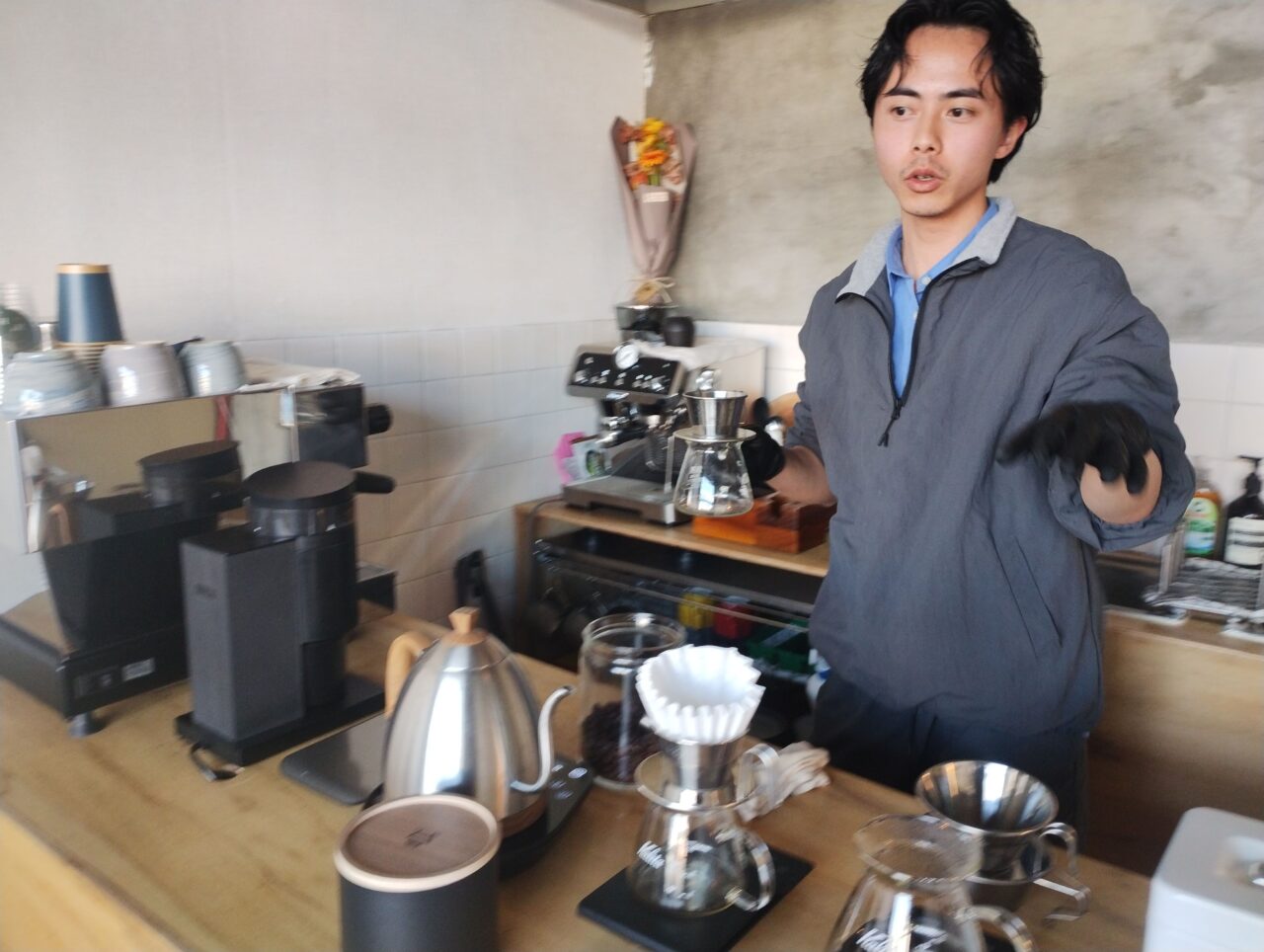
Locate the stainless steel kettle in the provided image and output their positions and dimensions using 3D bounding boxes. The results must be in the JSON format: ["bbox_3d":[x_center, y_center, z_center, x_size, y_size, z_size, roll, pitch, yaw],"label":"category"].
[{"bbox_3d":[-0.153,0.221,0.960,0.270,0.197,0.157,10,15,41],"label":"stainless steel kettle"}]

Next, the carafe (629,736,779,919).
[{"bbox_3d":[0.059,0.310,0.874,0.129,0.104,0.102,6,13,26],"label":"carafe"}]

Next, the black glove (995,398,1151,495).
[{"bbox_3d":[0.401,-0.026,0.920,0.140,0.075,0.140,4,23,17],"label":"black glove"}]

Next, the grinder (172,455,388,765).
[{"bbox_3d":[-0.415,0.154,1.220,0.128,0.292,0.203,9,15,38],"label":"grinder"}]

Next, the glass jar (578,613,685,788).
[{"bbox_3d":[0.001,0.246,1.119,0.118,0.156,0.118,0,11,0],"label":"glass jar"}]

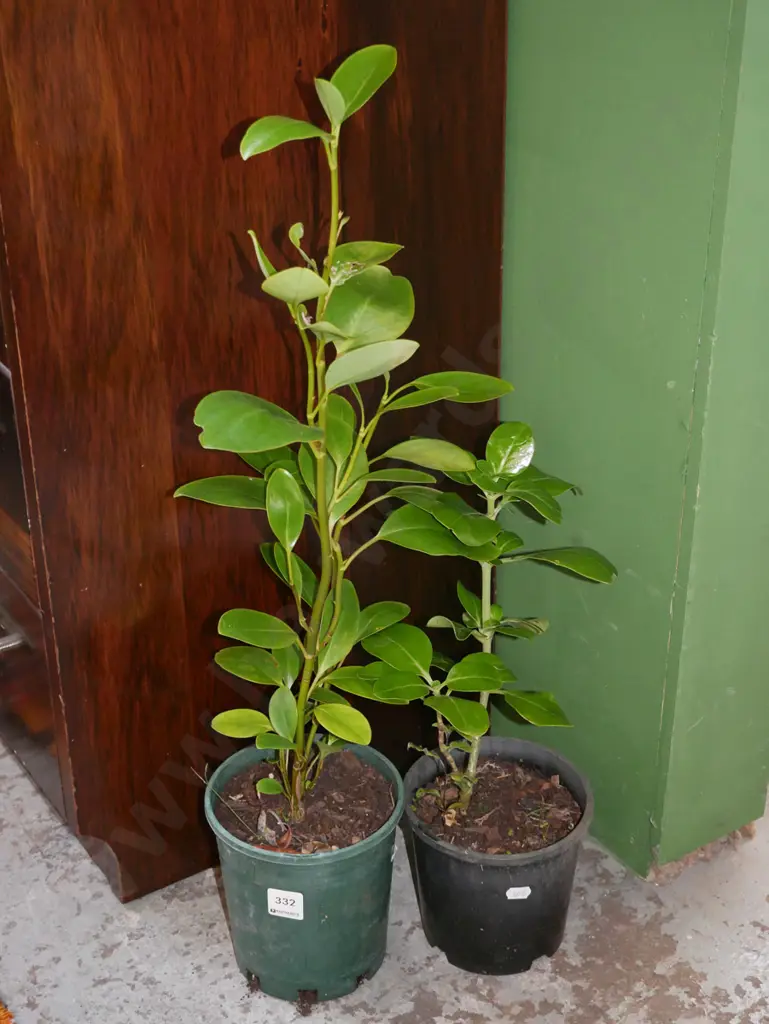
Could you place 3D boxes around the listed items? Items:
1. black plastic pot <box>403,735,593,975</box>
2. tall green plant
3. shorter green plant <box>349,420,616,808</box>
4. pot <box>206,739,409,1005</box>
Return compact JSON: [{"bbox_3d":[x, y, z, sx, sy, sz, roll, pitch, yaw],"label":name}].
[{"bbox_3d":[0.120,0.385,1.950,0.204,0.184,0.204,0,32,0],"label":"black plastic pot"},{"bbox_3d":[-0.039,-0.026,1.606,0.310,0.785,0.260,0,30,0],"label":"tall green plant"},{"bbox_3d":[0.094,0.115,1.736,0.265,0.455,0.240,0,30,0],"label":"shorter green plant"},{"bbox_3d":[-0.080,0.373,1.846,0.200,0.207,0.200,0,30,0],"label":"pot"}]

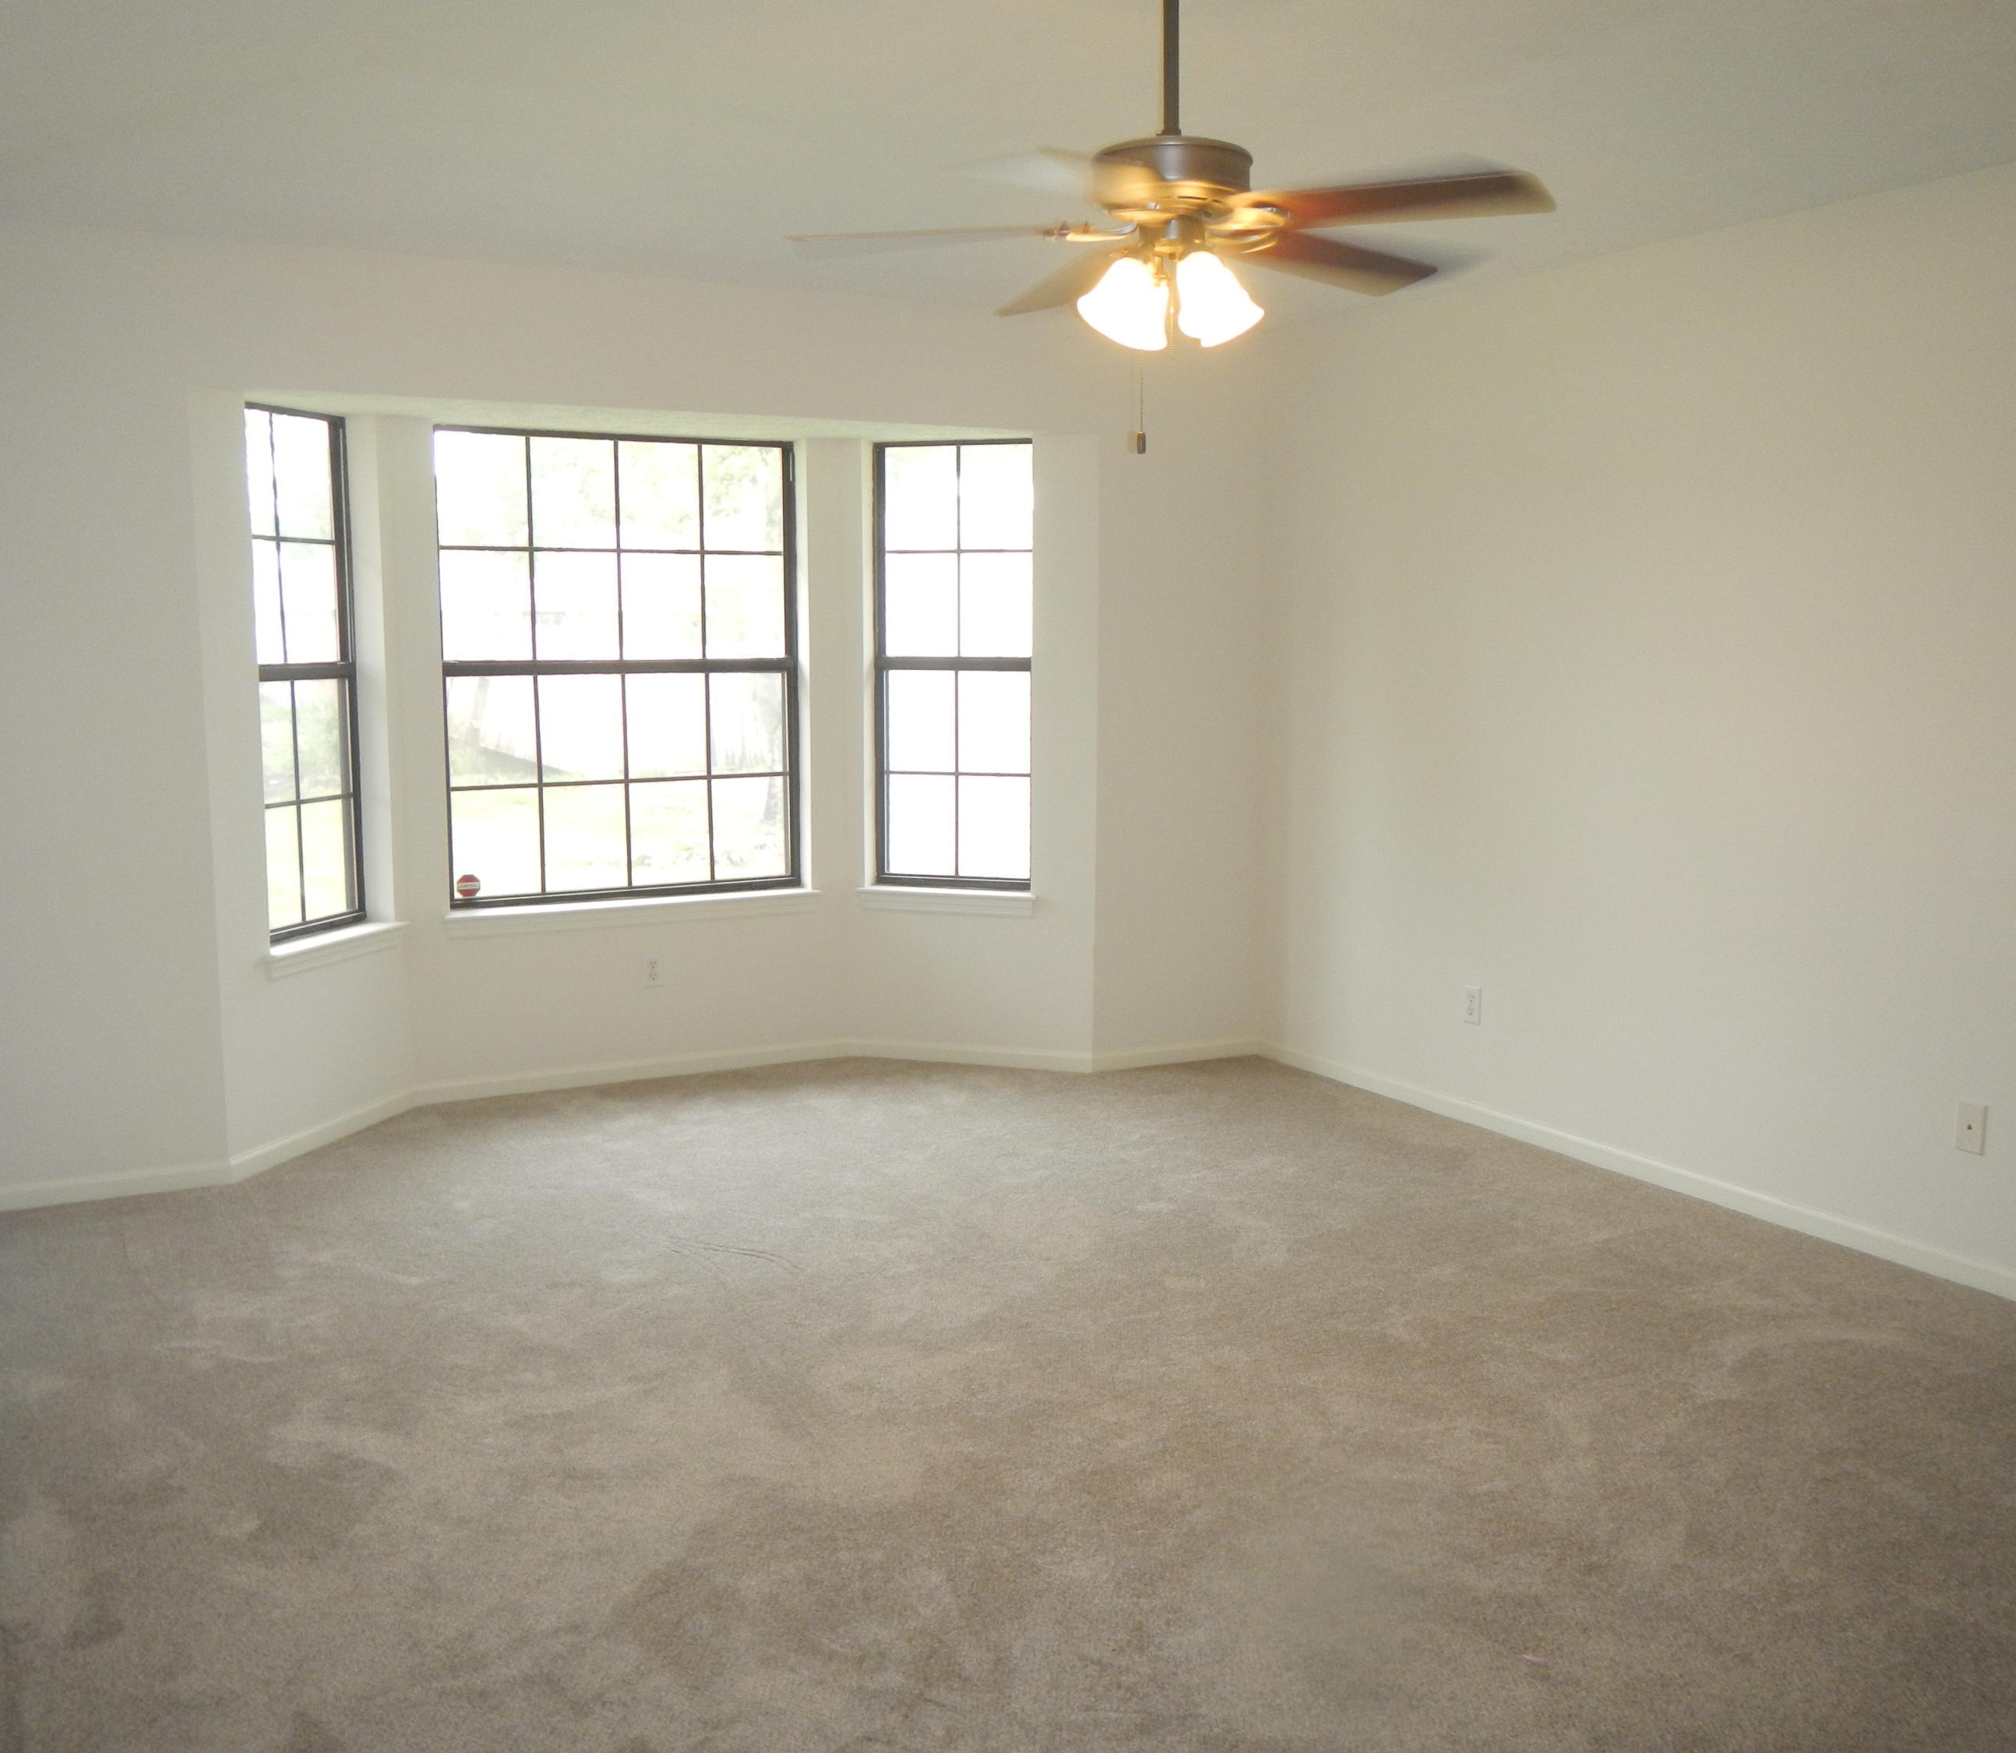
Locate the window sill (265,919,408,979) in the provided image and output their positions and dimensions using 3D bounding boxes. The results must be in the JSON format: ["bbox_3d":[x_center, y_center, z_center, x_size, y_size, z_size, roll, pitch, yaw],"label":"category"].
[{"bbox_3d":[-1.984,0.207,5.511,0.137,0.070,0.652,2,7,16],"label":"window sill"}]

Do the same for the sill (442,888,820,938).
[{"bbox_3d":[-1.219,0.118,6.214,1.253,0.070,0.137,-4,8,-28],"label":"sill"}]

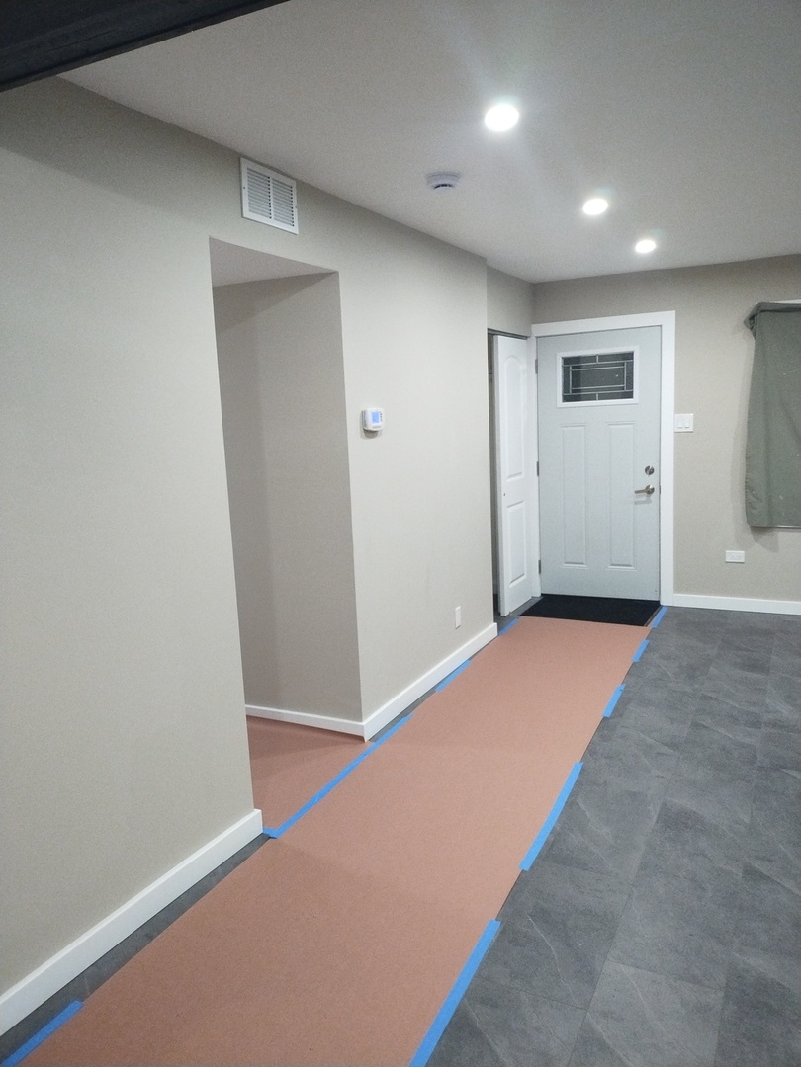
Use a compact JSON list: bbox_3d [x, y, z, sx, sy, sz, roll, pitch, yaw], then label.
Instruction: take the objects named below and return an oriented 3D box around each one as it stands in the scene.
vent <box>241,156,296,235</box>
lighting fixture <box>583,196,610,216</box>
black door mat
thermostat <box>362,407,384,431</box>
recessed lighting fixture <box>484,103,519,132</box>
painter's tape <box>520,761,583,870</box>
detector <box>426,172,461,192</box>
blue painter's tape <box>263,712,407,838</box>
[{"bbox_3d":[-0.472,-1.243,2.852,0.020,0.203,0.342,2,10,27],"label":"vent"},{"bbox_3d":[0.900,-1.505,3.545,0.130,0.030,0.130,2,10,27],"label":"lighting fixture"},{"bbox_3d":[1.407,0.570,5.717,0.910,0.010,0.620,2,10,27],"label":"black door mat"},{"bbox_3d":[-0.127,-0.526,3.556,0.030,0.100,0.145,2,10,27],"label":"thermostat"},{"bbox_3d":[0.317,-1.302,2.409,0.130,0.030,0.130,-2,9,0],"label":"recessed lighting fixture"},{"bbox_3d":[0.586,1.046,2.925,0.036,0.002,0.845,2,10,25],"label":"painter's tape"},{"bbox_3d":[0.175,-1.393,3.055,0.140,0.036,0.140,-2,9,0],"label":"detector"},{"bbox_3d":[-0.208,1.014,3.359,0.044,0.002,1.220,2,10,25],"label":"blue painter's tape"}]

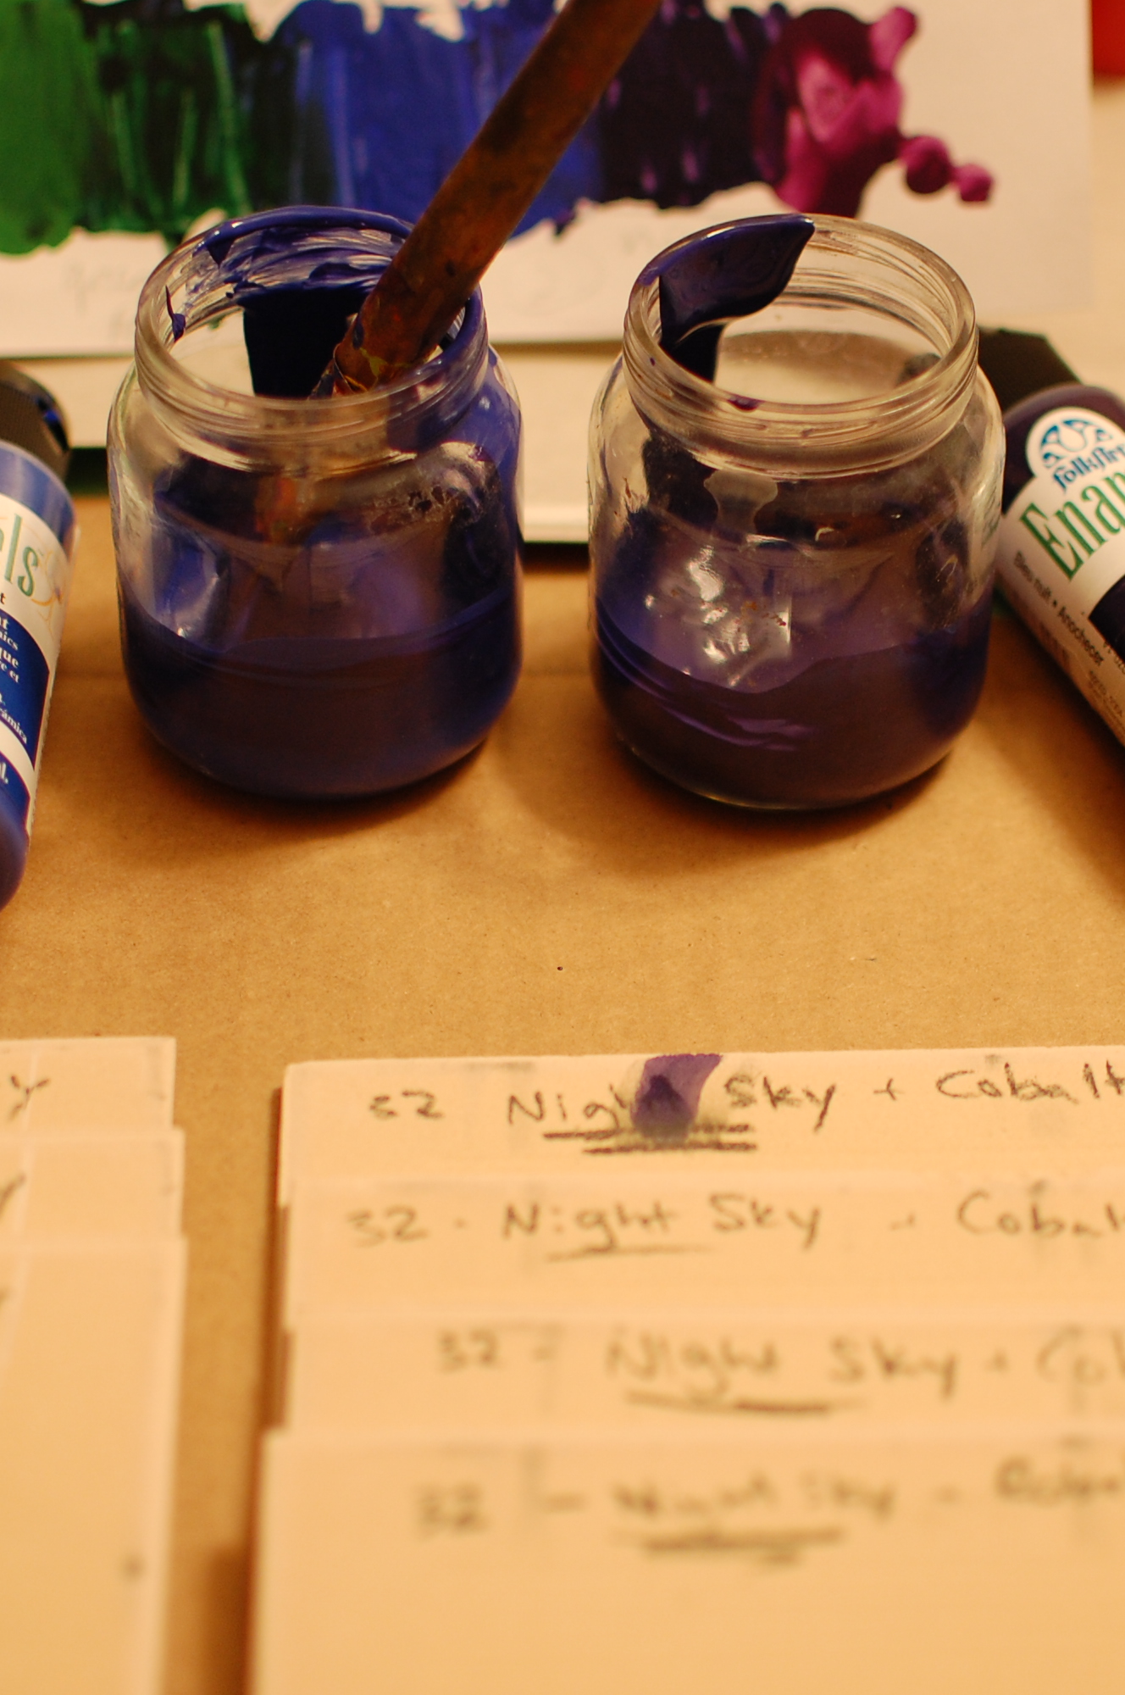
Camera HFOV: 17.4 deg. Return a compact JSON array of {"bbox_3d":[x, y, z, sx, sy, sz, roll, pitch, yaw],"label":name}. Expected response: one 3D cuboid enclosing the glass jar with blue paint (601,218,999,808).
[{"bbox_3d":[0.035,-0.051,0.554,0.062,0.074,0.062,0,43,0],"label":"glass jar with blue paint"}]

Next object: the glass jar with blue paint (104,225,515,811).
[{"bbox_3d":[-0.037,-0.052,0.555,0.062,0.074,0.062,0,43,0],"label":"glass jar with blue paint"}]

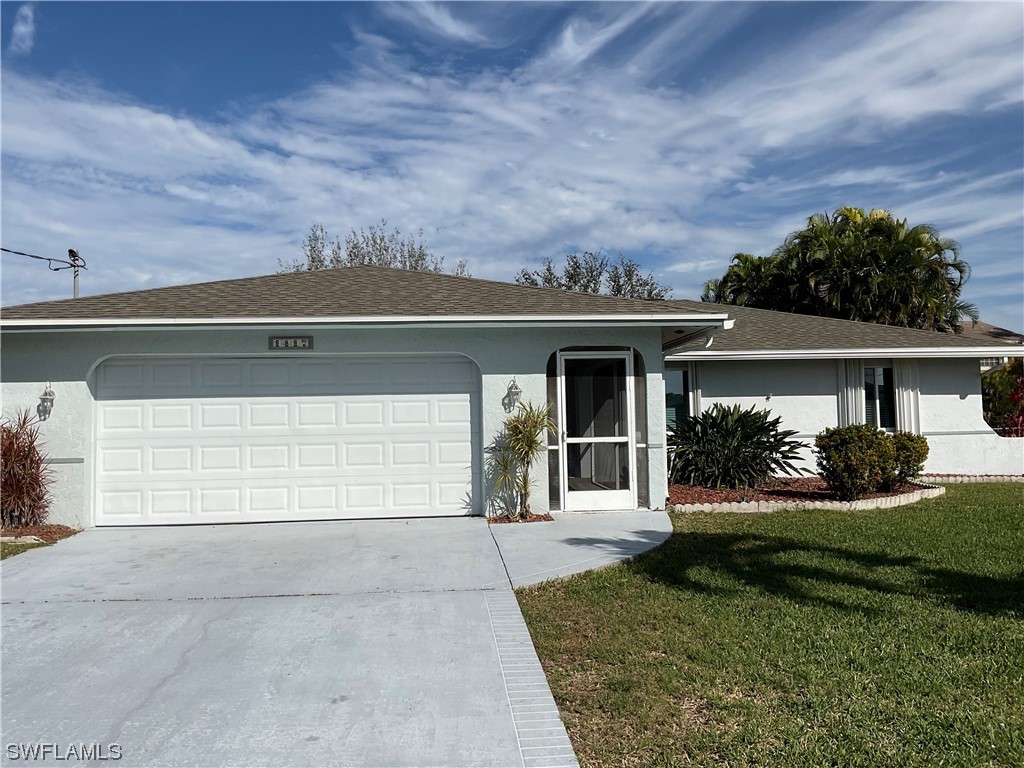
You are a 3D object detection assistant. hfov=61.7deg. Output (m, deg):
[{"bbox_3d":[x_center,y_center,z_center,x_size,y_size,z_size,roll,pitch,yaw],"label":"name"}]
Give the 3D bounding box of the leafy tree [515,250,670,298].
[{"bbox_3d":[3.135,-1.240,33.000,6.300,8.000,6.000,-1,-3,-5],"label":"leafy tree"}]

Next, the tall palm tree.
[{"bbox_3d":[10.689,-1.759,28.000,8.700,8.200,7.500,-1,-3,-5],"label":"tall palm tree"}]

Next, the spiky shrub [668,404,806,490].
[{"bbox_3d":[3.668,1.019,14.400,2.500,1.380,2.100,-1,-3,-5],"label":"spiky shrub"}]

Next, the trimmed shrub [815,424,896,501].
[{"bbox_3d":[4.504,1.017,11.250,1.070,1.000,1.050,-1,-3,-5],"label":"trimmed shrub"}]

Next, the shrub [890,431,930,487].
[{"bbox_3d":[5.962,1.144,13.200,0.880,0.890,0.880,-1,-3,-5],"label":"shrub"}]

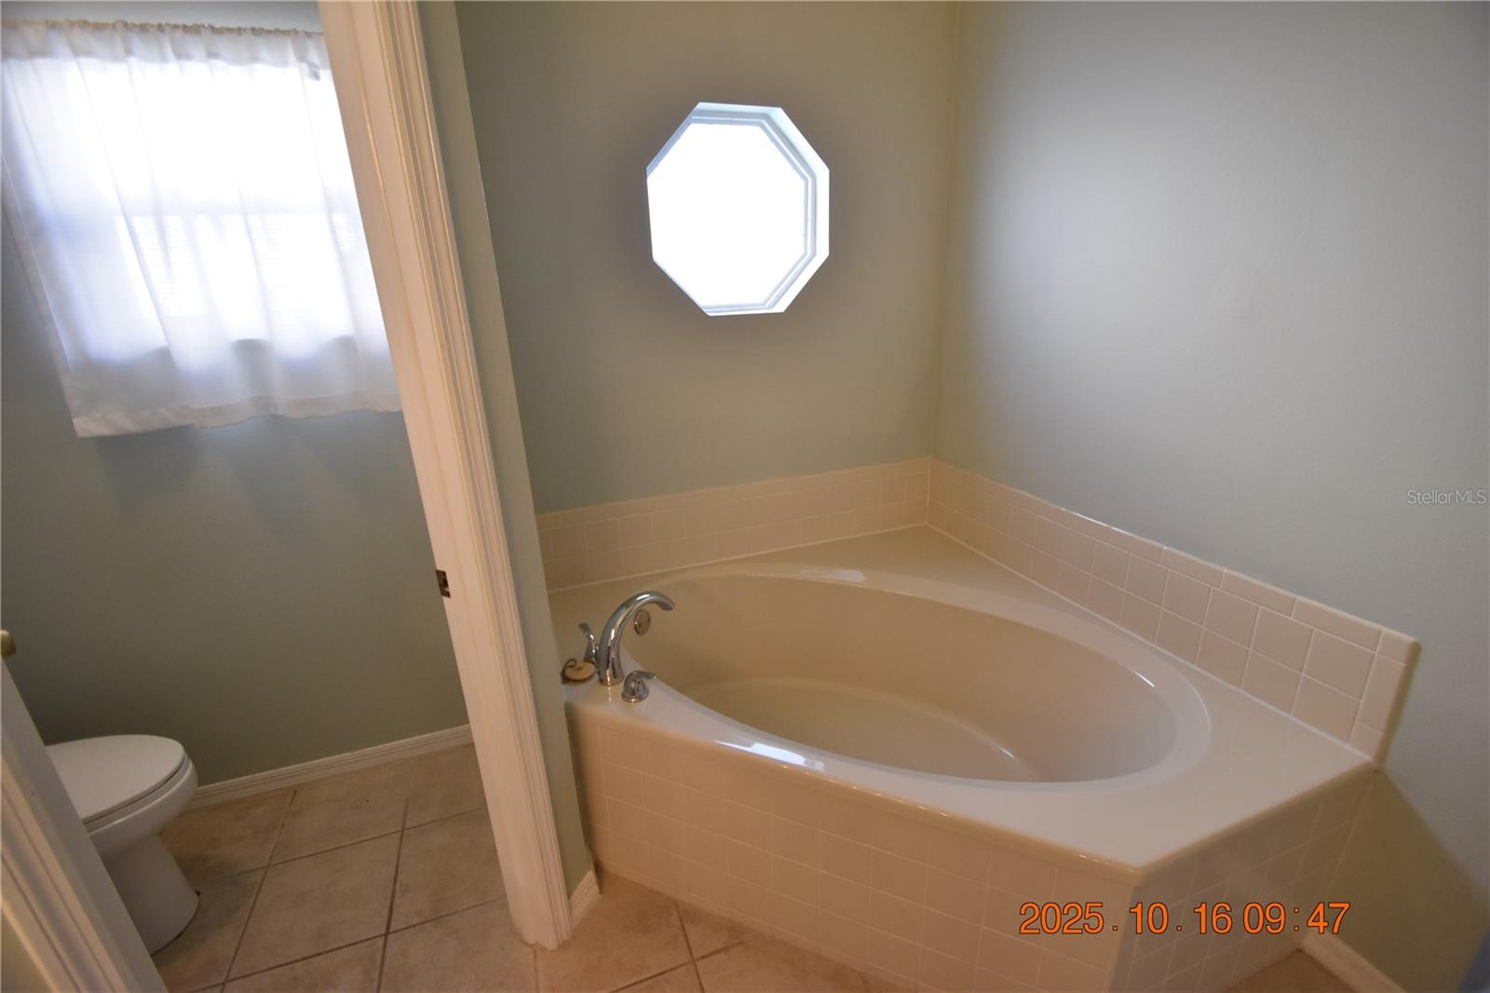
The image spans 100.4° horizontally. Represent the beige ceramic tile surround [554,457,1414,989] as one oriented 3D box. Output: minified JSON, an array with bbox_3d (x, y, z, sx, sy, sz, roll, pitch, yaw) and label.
[{"bbox_3d":[0.296,0.544,1.657,1.457,0.810,1.426,-9,20,-19],"label":"beige ceramic tile surround"}]

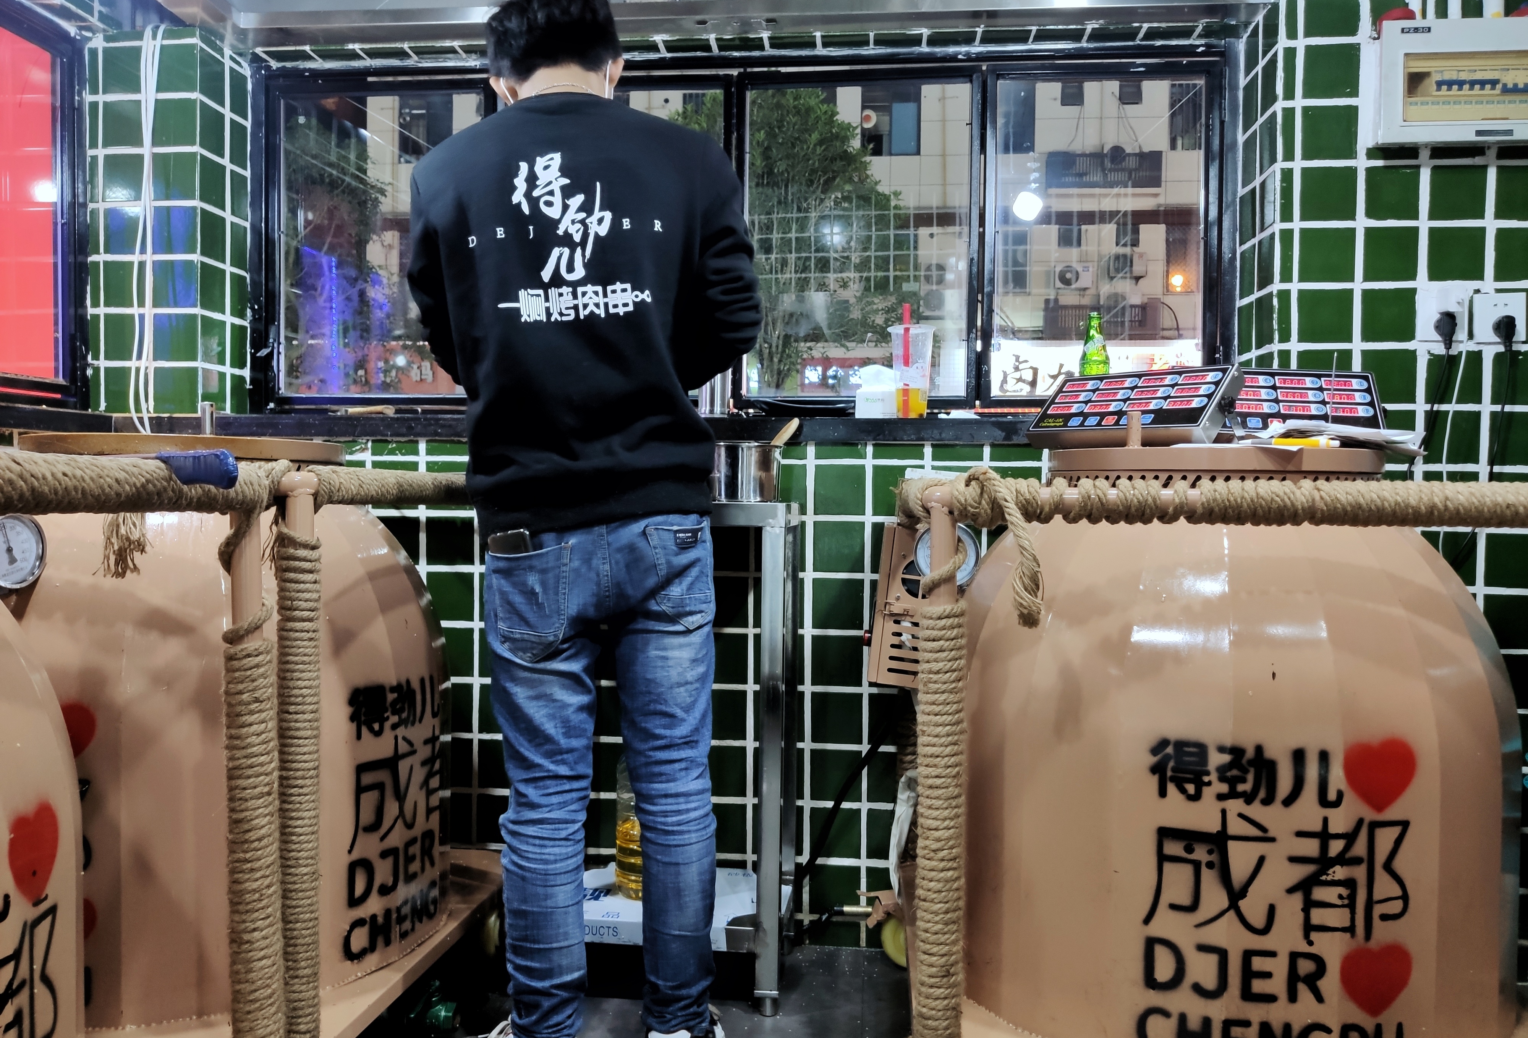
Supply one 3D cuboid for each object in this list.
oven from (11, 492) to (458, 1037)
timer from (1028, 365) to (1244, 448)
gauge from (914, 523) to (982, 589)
[{"bbox_3d":[-0.881,0.261,1.782,0.800,0.710,0.800,1,1,12],"label":"oven"},{"bbox_3d":[0.490,-0.147,1.530,0.253,0.038,0.127,3,45,47],"label":"timer"},{"bbox_3d":[0.280,0.058,1.746,0.099,0.099,0.035,1,-7,14],"label":"gauge"}]

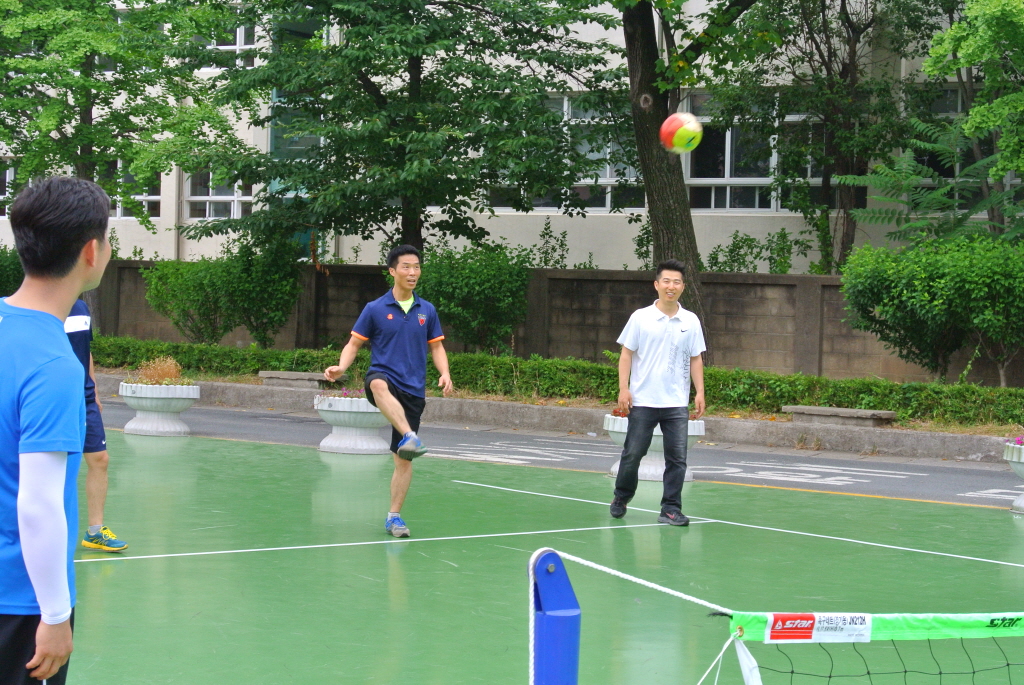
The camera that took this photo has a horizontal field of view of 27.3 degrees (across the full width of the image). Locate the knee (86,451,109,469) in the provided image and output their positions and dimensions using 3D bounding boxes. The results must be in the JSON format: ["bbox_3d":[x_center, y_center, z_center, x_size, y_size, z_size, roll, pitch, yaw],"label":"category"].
[{"bbox_3d":[-2.371,0.669,12.050,0.130,0.115,0.125,2,2,44],"label":"knee"}]

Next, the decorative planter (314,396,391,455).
[{"bbox_3d":[-1.471,0.788,20.000,0.835,0.510,0.835,2,1,0],"label":"decorative planter"}]

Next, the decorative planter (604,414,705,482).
[{"bbox_3d":[1.183,0.880,17.550,0.838,0.510,0.838,2,1,0],"label":"decorative planter"}]

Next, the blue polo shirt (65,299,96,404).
[{"bbox_3d":[-2.521,0.040,11.950,0.500,0.650,0.300,0,2,-45],"label":"blue polo shirt"}]

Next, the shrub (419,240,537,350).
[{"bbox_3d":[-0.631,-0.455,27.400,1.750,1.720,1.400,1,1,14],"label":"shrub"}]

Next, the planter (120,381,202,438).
[{"bbox_3d":[-3.656,0.698,21.850,0.836,0.510,0.836,2,1,0],"label":"planter"}]

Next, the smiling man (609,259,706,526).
[{"bbox_3d":[0.980,0.341,14.100,0.620,1.750,0.450,1,1,-9],"label":"smiling man"}]

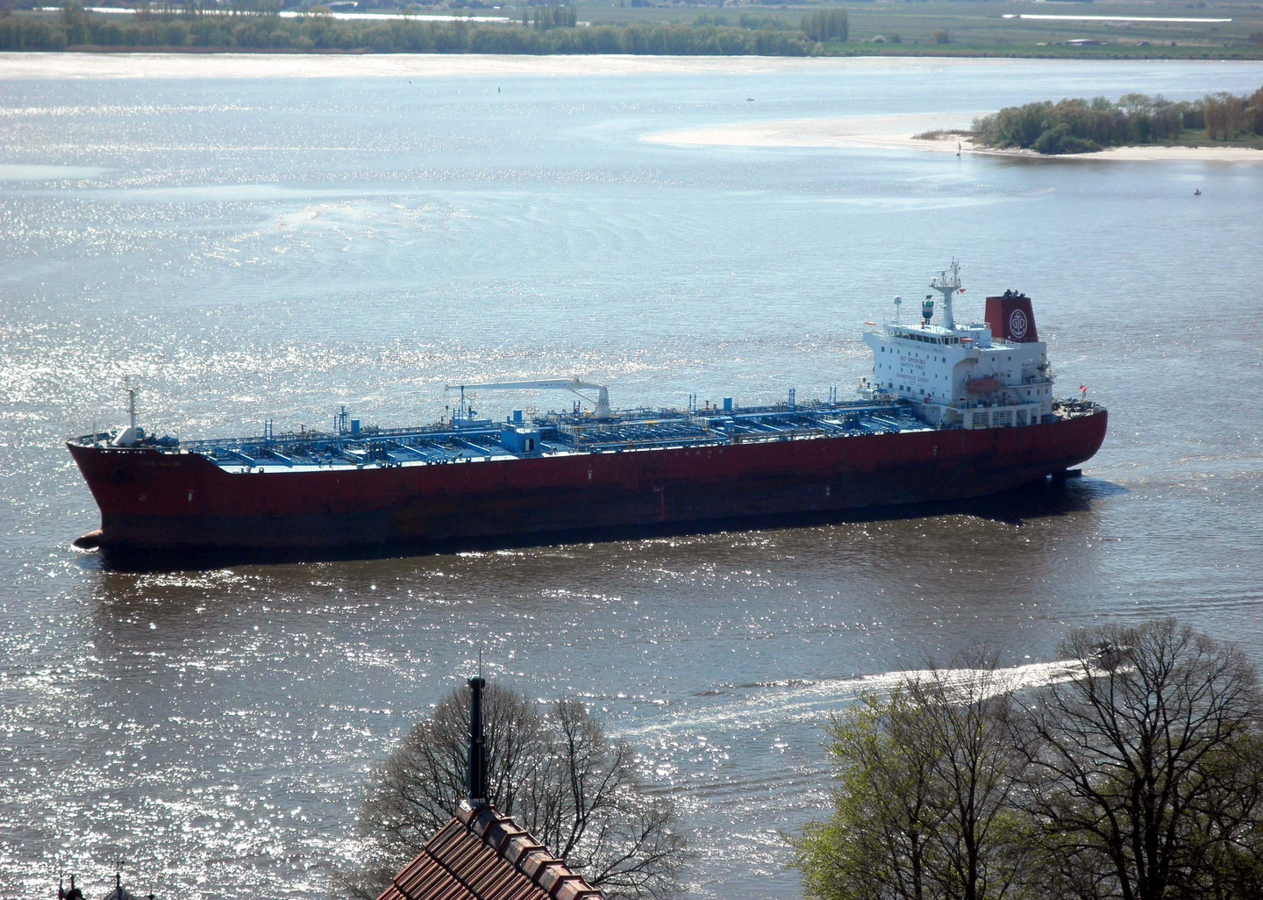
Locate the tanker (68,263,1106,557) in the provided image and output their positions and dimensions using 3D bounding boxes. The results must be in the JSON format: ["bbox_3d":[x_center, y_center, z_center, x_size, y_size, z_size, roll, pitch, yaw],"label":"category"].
[{"bbox_3d":[-1.290,-6.690,587.280,182.130,41.910,32.200,-4,9,-26],"label":"tanker"}]

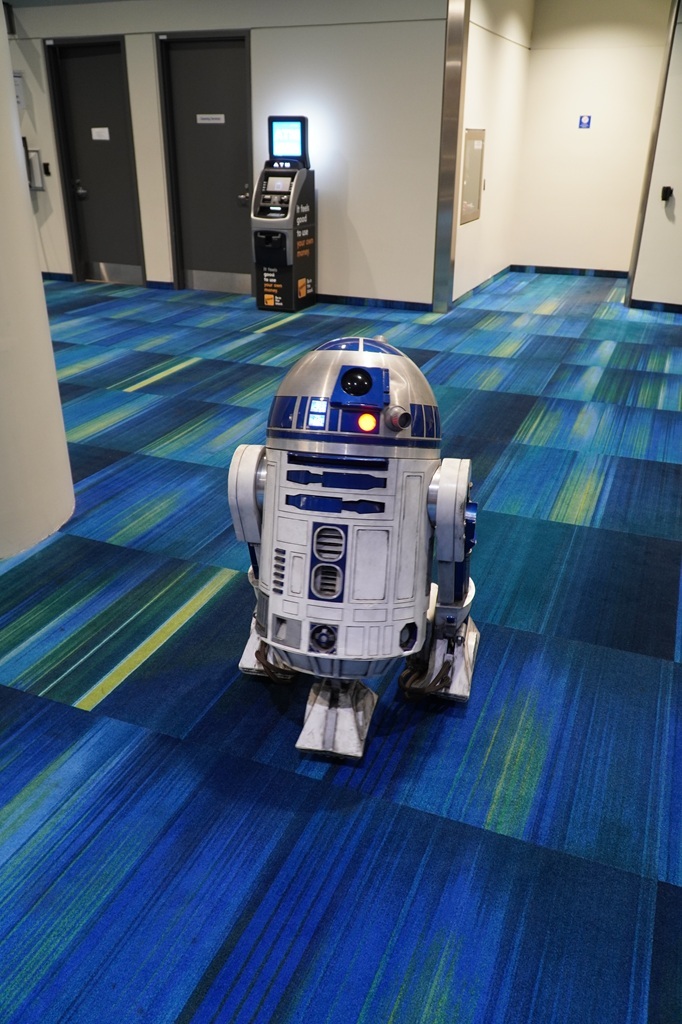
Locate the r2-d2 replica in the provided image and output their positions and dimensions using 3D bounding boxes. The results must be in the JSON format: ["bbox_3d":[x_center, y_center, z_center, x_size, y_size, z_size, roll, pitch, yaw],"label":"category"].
[{"bbox_3d":[0.035,0.063,2.242,0.745,1.100,0.660,5,27,10],"label":"r2-d2 replica"}]

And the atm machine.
[{"bbox_3d":[-0.554,-2.872,7.472,0.410,1.725,0.540,10,28,19],"label":"atm machine"}]

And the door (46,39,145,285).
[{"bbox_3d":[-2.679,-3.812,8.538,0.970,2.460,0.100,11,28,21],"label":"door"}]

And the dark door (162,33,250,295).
[{"bbox_3d":[-1.340,-3.556,8.025,0.970,2.460,0.100,11,28,21],"label":"dark door"}]

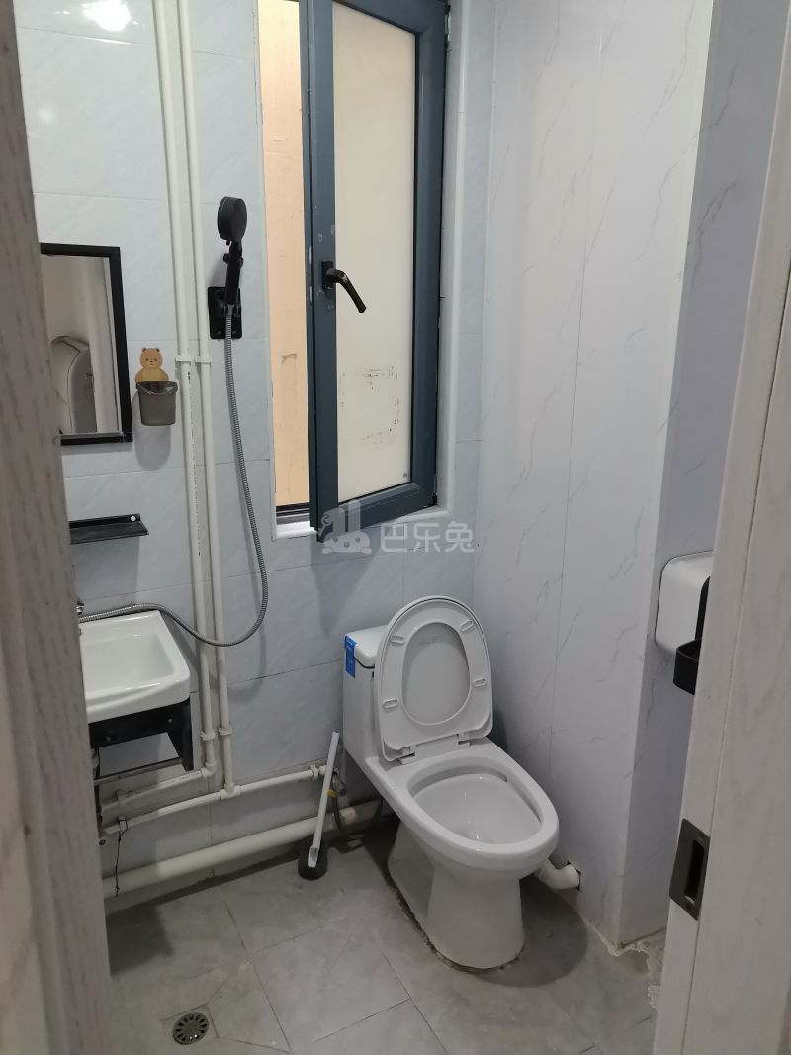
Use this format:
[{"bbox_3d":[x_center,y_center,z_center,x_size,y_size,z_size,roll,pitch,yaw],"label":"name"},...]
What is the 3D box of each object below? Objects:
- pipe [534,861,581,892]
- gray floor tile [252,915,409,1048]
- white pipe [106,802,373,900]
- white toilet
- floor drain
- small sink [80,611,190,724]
[{"bbox_3d":[0.431,0.935,2.217,0.110,0.070,0.130,-8,18,-26],"label":"pipe"},{"bbox_3d":[-0.161,1.086,1.987,0.300,0.010,0.300,-8,18,-26],"label":"gray floor tile"},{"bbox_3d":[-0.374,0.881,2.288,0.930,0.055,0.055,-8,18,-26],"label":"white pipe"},{"bbox_3d":[0.161,0.625,2.109,0.372,0.810,0.650,-8,18,-26],"label":"white toilet"},{"bbox_3d":[-0.457,1.124,1.841,0.080,0.010,0.080,1,16,0],"label":"floor drain"},{"bbox_3d":[-0.678,0.349,1.760,0.425,0.142,0.410,-8,18,-26],"label":"small sink"}]

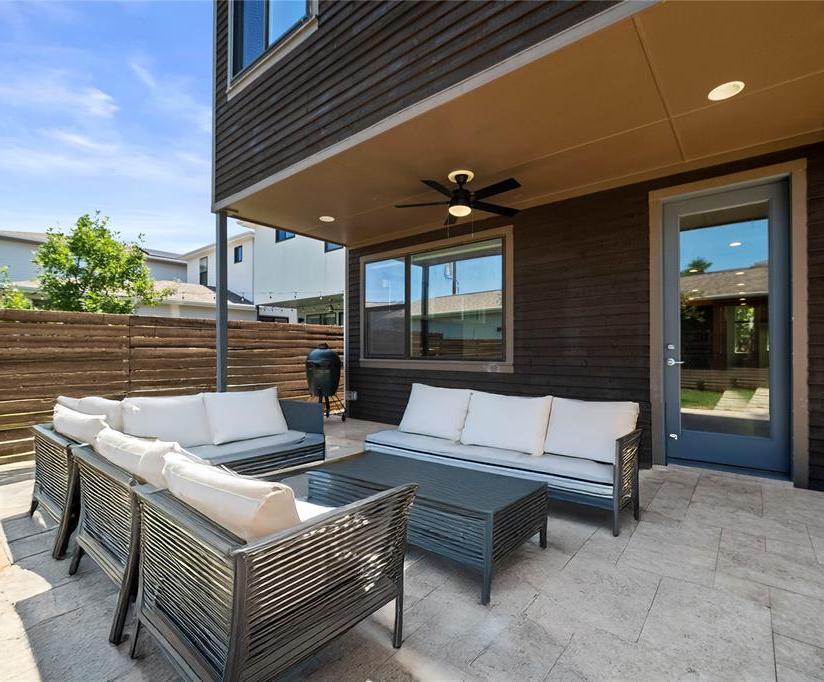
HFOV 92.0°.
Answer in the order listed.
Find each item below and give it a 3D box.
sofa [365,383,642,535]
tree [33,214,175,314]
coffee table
[{"bbox_3d":[0.689,0.873,3.493,2.222,0.838,0.646,-1,-1,39],"label":"sofa"},{"bbox_3d":[-6.630,-0.620,8.500,2.800,4.400,2.800,-1,-1,39],"label":"tree"},{"bbox_3d":[0.067,1.065,2.555,1.333,0.419,0.697,-1,-1,39],"label":"coffee table"}]

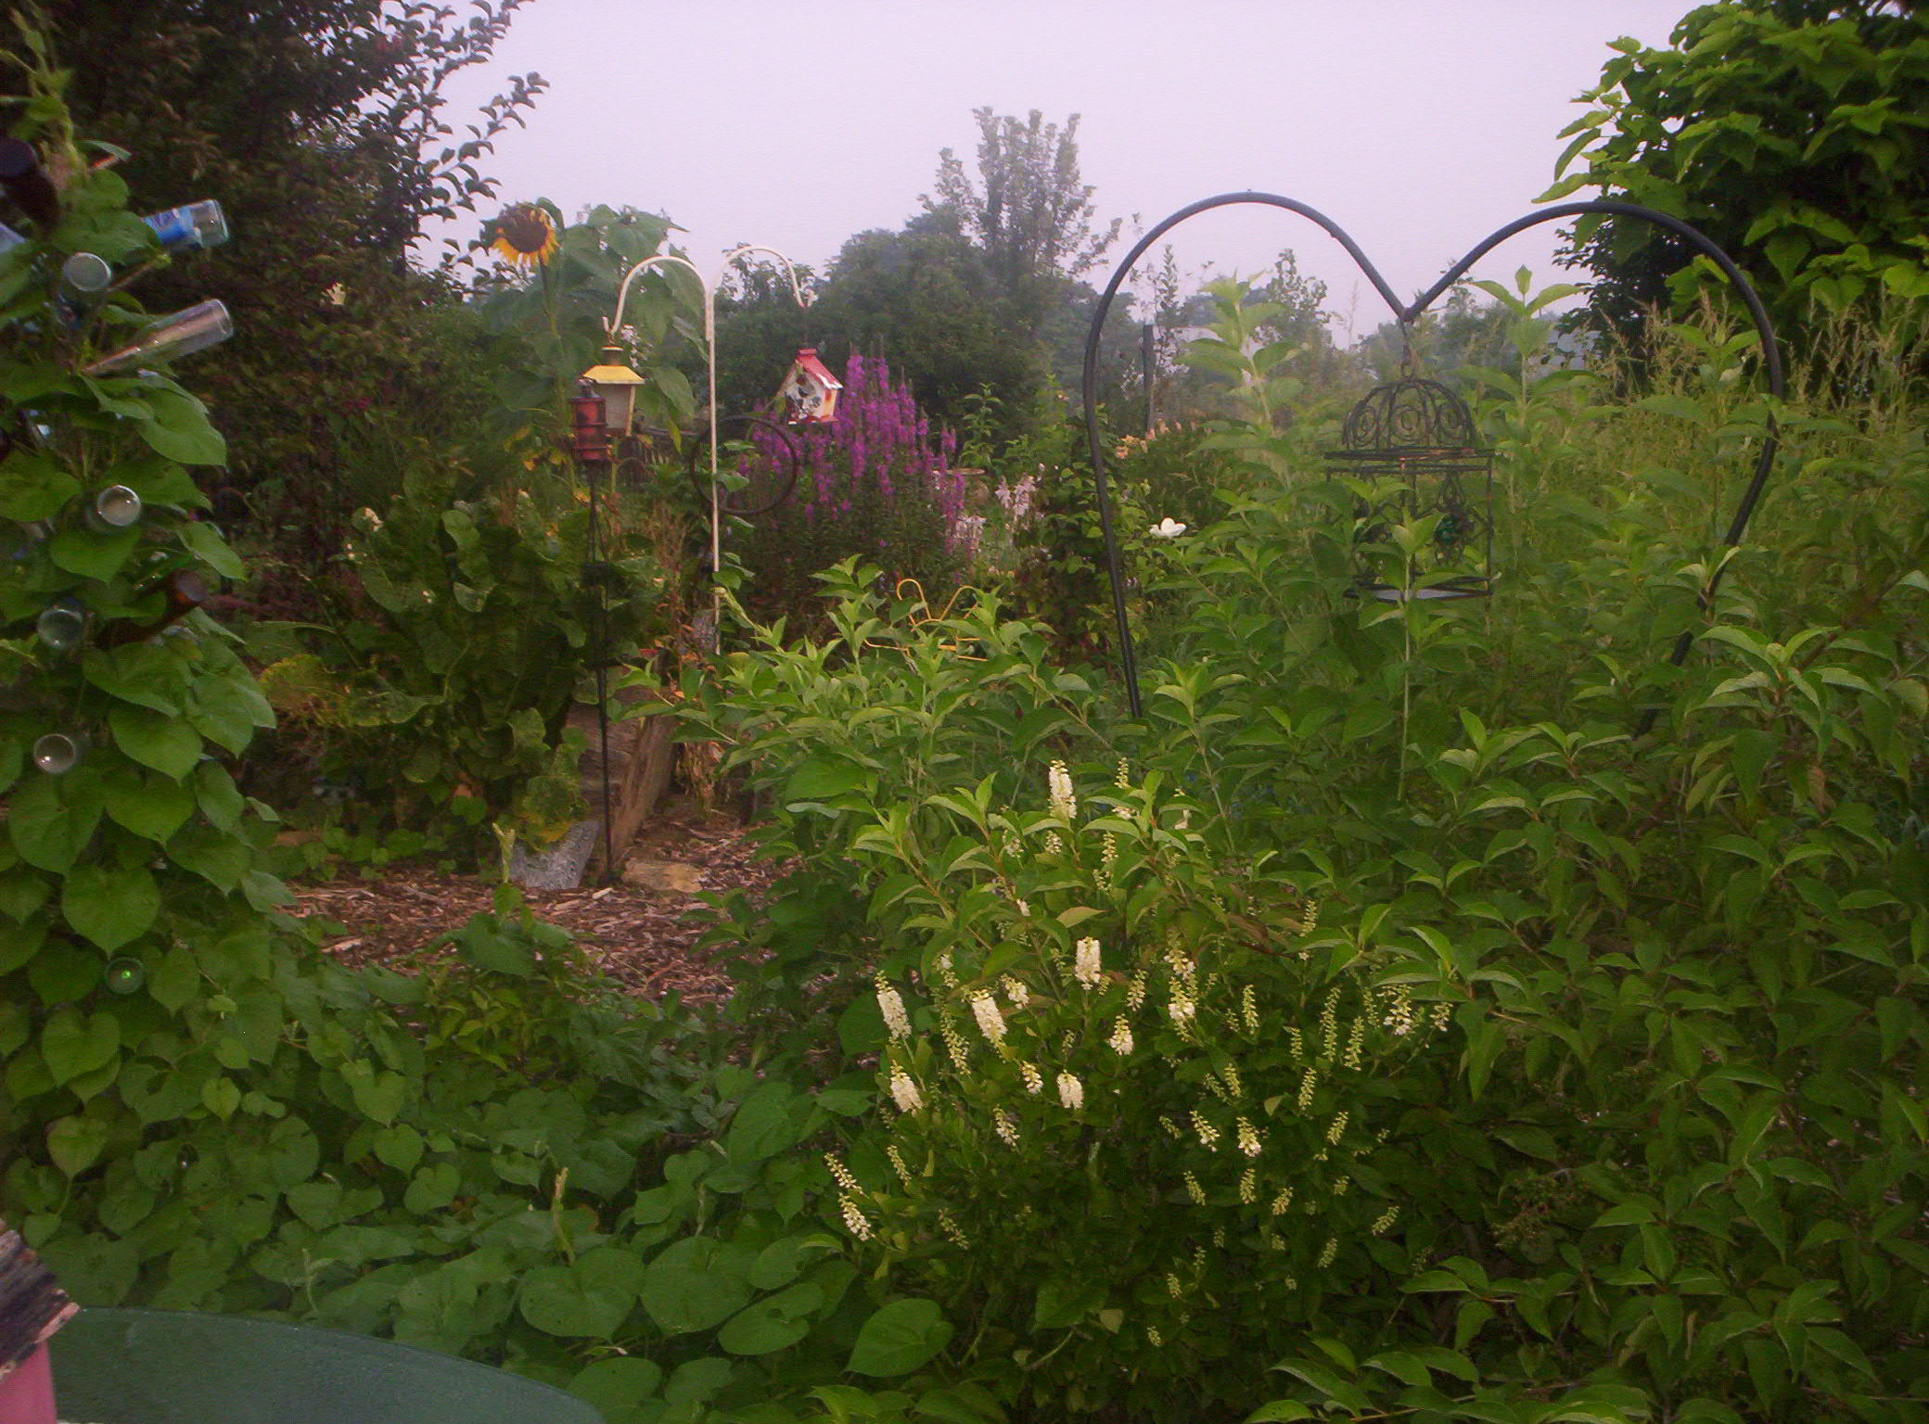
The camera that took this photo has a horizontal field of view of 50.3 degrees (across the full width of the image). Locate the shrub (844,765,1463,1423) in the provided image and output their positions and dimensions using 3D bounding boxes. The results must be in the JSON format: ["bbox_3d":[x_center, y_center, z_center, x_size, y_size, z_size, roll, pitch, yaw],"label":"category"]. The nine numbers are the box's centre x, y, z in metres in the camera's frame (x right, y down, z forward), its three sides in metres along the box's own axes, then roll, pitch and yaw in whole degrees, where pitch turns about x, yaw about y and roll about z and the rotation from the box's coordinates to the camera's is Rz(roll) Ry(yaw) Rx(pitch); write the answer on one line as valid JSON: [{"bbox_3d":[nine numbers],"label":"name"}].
[{"bbox_3d":[0.266,0.606,3.082,0.880,0.940,0.820,0,9,5],"label":"shrub"}]

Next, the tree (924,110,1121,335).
[{"bbox_3d":[0.733,-4.979,25.539,2.550,5.000,2.500,-1,9,2],"label":"tree"}]

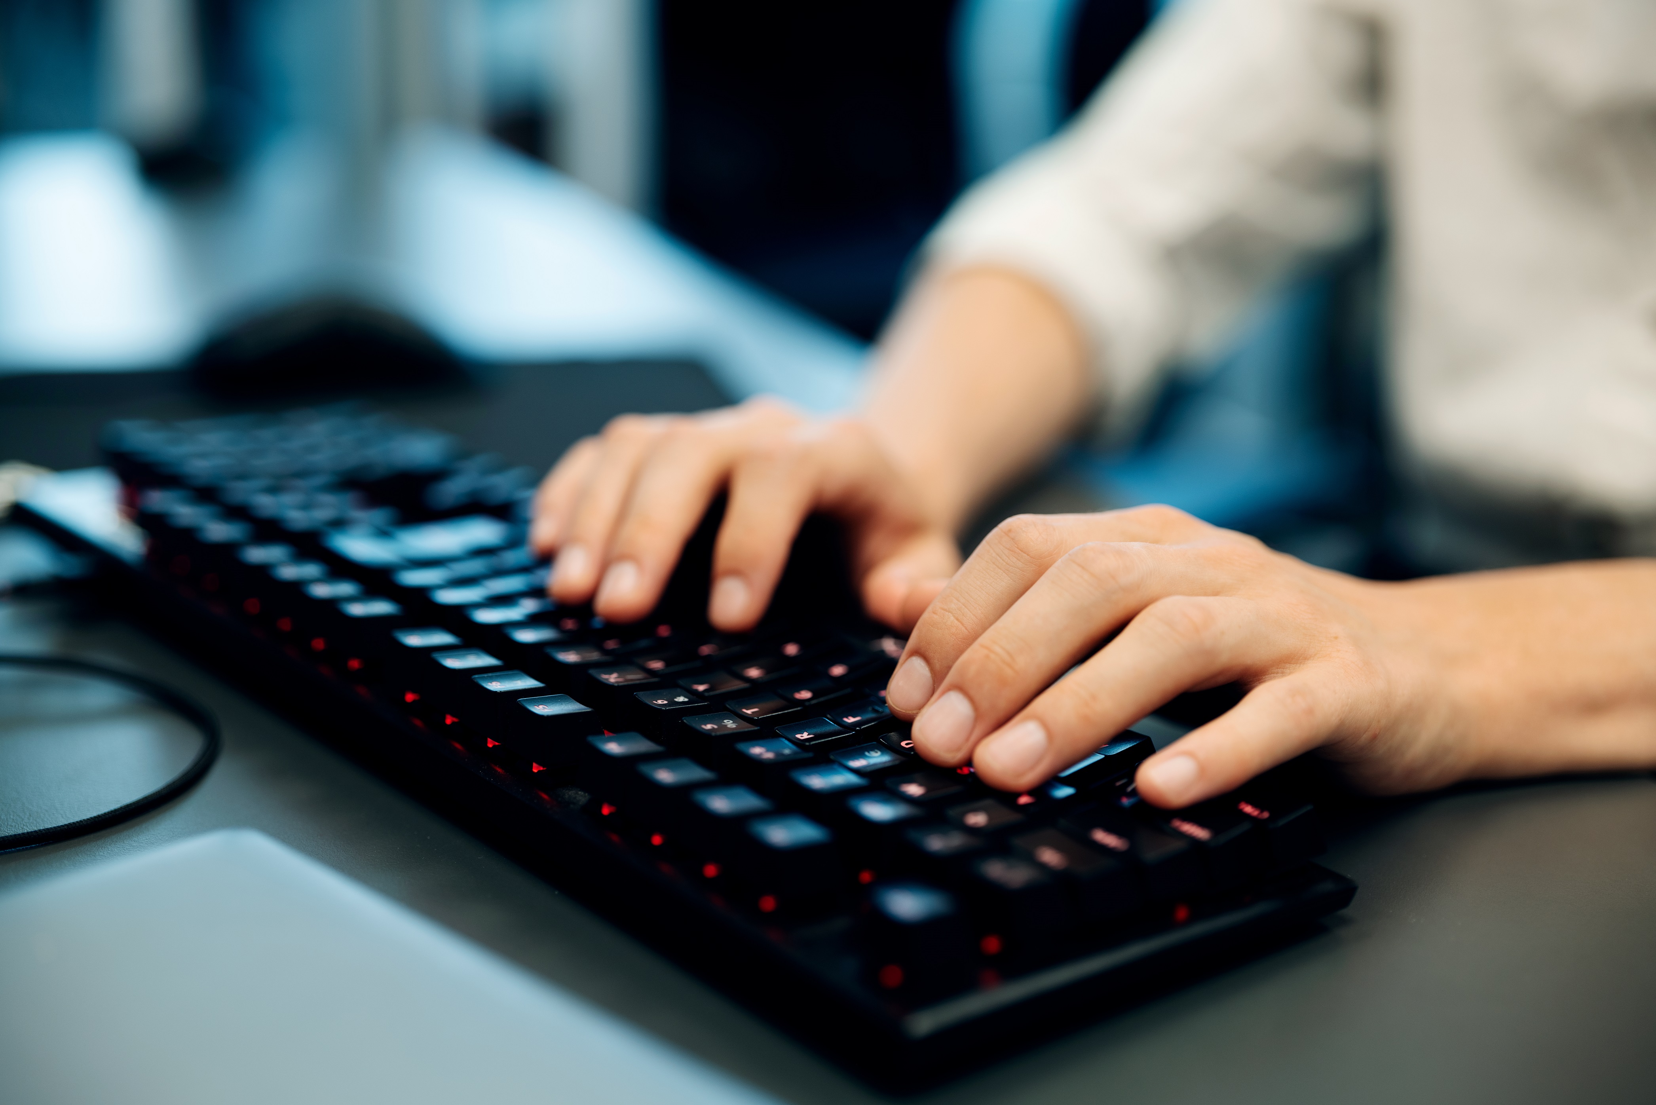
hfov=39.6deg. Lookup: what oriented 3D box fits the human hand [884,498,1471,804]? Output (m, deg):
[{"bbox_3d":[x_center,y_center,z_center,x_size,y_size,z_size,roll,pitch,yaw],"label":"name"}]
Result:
[{"bbox_3d":[0.087,0.023,0.544,0.155,0.070,0.094,-1,24,-34],"label":"human hand"}]

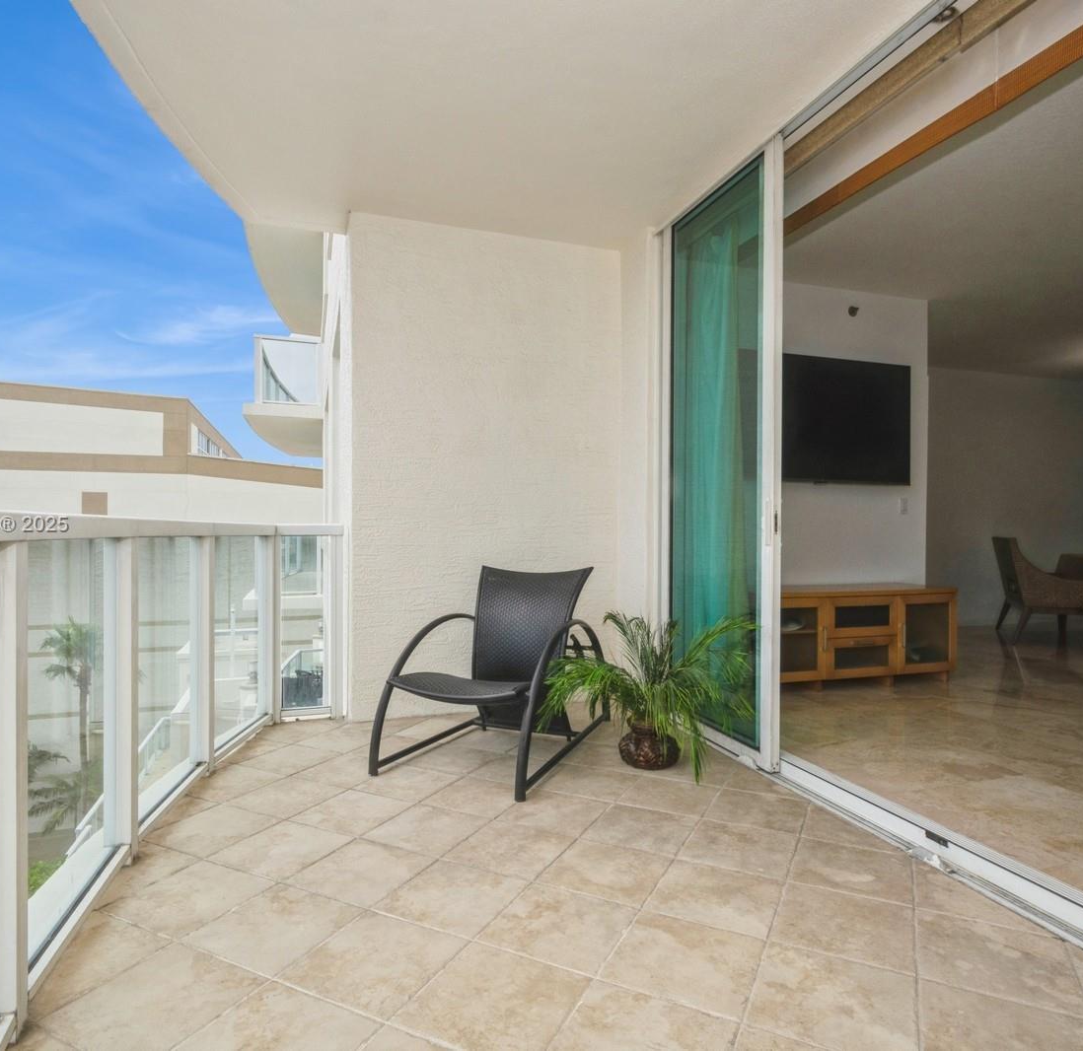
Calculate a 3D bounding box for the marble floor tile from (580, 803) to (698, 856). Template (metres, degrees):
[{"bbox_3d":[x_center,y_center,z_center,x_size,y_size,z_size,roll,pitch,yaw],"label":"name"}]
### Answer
[{"bbox_3d":[0.346,1.038,2.232,0.309,0.015,0.306,0,0,27],"label":"marble floor tile"}]

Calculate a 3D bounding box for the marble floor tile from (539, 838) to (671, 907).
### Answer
[{"bbox_3d":[0.198,1.036,1.958,0.309,0.015,0.306,0,0,27],"label":"marble floor tile"}]

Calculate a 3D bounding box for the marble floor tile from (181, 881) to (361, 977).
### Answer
[{"bbox_3d":[-0.680,1.034,1.691,0.318,0.010,0.318,0,-1,26],"label":"marble floor tile"}]

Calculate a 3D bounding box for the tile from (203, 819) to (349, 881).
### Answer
[{"bbox_3d":[-0.821,1.036,2.095,0.318,0.010,0.318,0,-1,26],"label":"tile"}]

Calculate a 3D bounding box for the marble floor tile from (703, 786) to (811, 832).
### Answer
[{"bbox_3d":[0.799,1.050,2.415,0.318,0.010,0.318,0,-1,26],"label":"marble floor tile"}]

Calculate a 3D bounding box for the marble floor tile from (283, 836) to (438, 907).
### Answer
[{"bbox_3d":[-0.533,1.037,1.963,0.318,0.010,0.318,0,-1,26],"label":"marble floor tile"}]

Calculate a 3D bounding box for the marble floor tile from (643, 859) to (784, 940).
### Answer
[{"bbox_3d":[0.503,1.062,1.875,0.326,0.010,0.326,0,0,24],"label":"marble floor tile"}]

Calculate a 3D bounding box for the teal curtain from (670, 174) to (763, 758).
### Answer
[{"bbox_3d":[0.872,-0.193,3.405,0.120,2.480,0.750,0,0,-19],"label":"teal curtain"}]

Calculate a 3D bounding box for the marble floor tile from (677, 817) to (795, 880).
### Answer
[{"bbox_3d":[0.640,1.039,2.105,0.309,0.015,0.306,0,0,27],"label":"marble floor tile"}]

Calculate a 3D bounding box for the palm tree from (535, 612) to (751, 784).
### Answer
[{"bbox_3d":[0.477,0.712,2.897,0.900,0.670,0.800,0,0,9],"label":"palm tree"}]

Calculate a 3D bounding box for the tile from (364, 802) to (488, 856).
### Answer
[{"bbox_3d":[-0.379,1.034,2.221,0.309,0.015,0.306,0,0,27],"label":"tile"}]

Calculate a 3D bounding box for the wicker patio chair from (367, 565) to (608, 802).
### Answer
[{"bbox_3d":[-0.185,0.638,3.162,0.695,0.840,1.080,0,0,22],"label":"wicker patio chair"}]

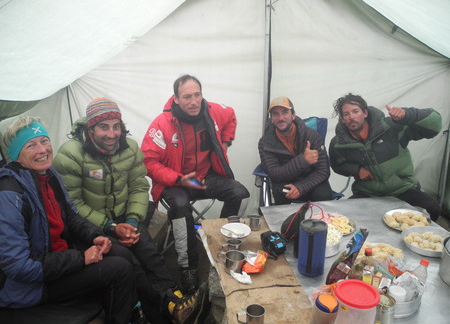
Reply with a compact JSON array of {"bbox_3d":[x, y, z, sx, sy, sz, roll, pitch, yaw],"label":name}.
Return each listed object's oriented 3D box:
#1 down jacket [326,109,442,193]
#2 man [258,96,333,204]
[{"bbox_3d":[1.030,-0.118,2.474,0.690,0.570,0.440,4,17,11],"label":"down jacket"},{"bbox_3d":[0.470,0.079,2.513,0.540,1.040,0.700,3,17,10],"label":"man"}]

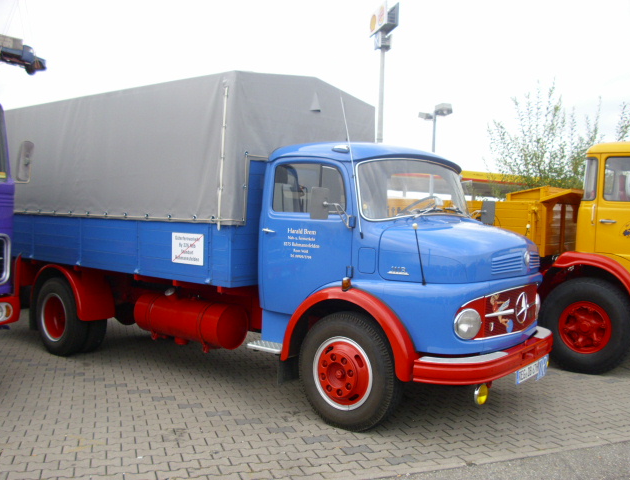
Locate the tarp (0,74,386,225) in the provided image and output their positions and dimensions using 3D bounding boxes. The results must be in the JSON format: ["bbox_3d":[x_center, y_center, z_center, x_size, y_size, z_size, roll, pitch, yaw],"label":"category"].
[{"bbox_3d":[-1.967,-1.030,8.353,4.978,1.552,2.317,3,3,38],"label":"tarp"}]

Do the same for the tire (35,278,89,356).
[{"bbox_3d":[-3.085,0.920,7.949,0.966,0.966,0.250,3,3,38],"label":"tire"}]

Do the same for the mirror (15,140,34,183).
[{"bbox_3d":[-3.070,-0.831,6.850,0.070,0.400,0.160,8,-1,27],"label":"mirror"}]

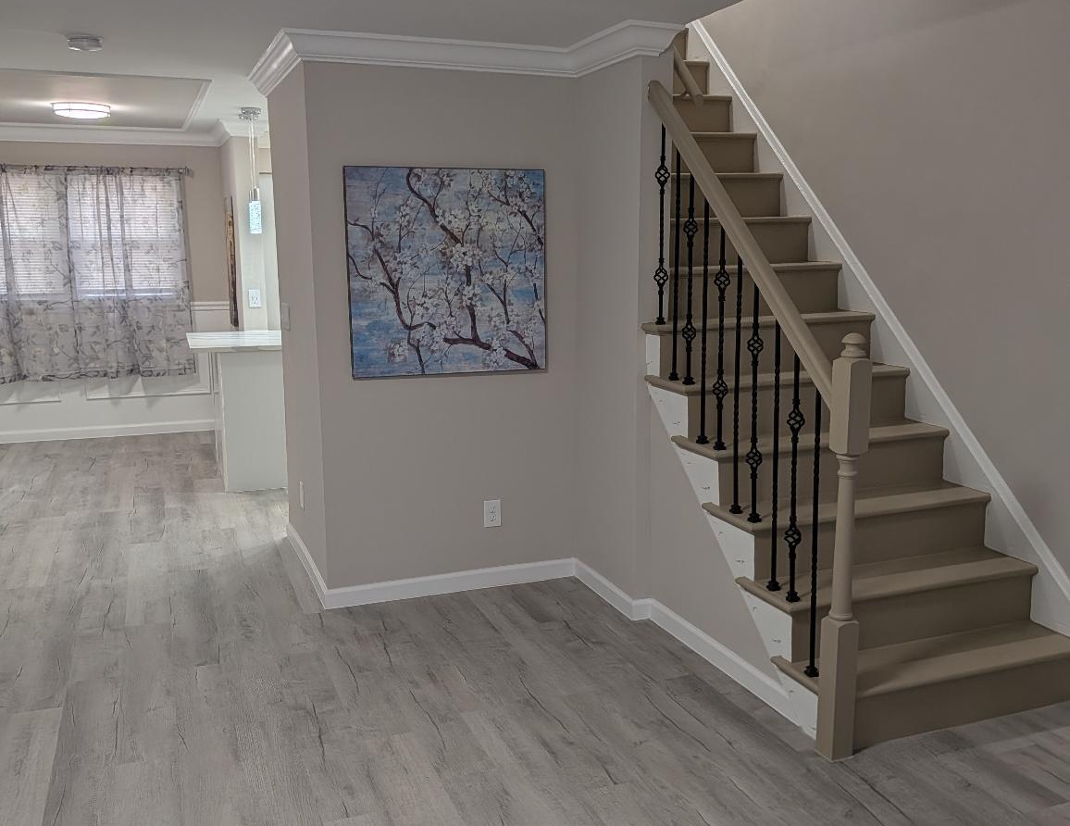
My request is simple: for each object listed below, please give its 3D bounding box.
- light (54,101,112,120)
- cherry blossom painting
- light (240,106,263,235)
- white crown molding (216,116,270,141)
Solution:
[{"bbox_3d":[-2.741,-1.825,5.964,0.335,0.085,0.335,-4,11,-21],"label":"light"},{"bbox_3d":[-0.349,-0.578,4.093,0.850,0.850,0.035,-4,11,-21],"label":"cherry blossom painting"},{"bbox_3d":[-1.746,-1.486,6.108,0.120,0.750,0.120,-4,11,-21],"label":"light"},{"bbox_3d":[-1.962,-1.923,6.689,0.335,0.095,0.090,-4,11,-21],"label":"white crown molding"}]

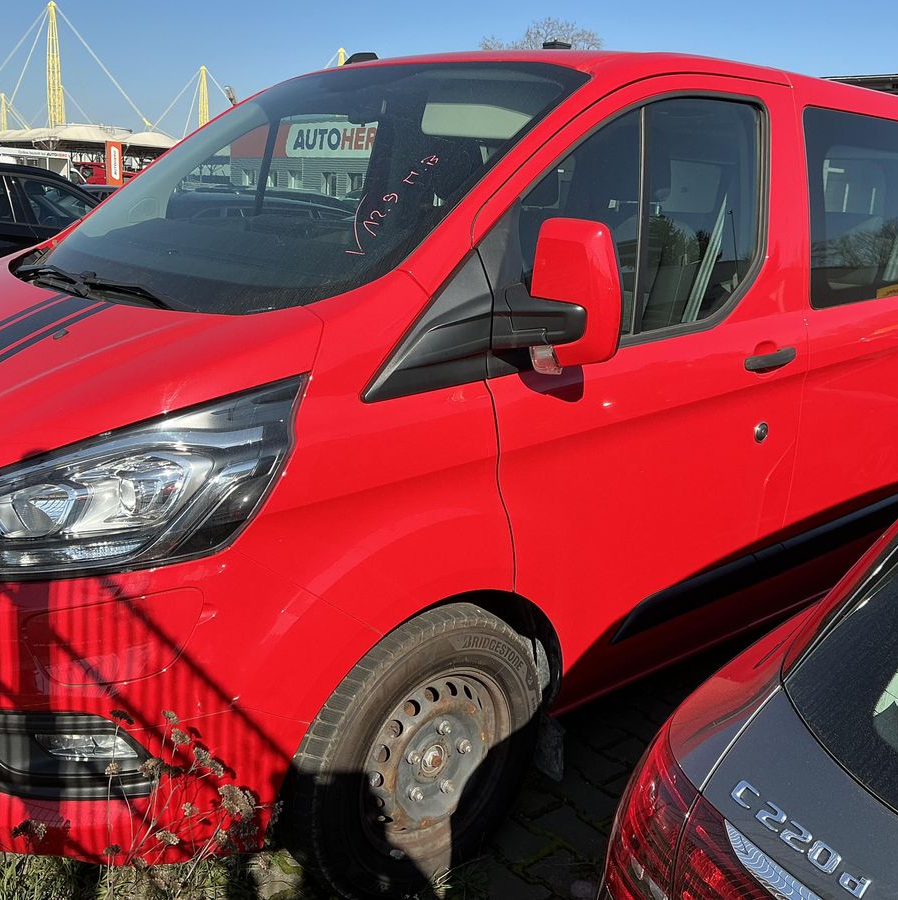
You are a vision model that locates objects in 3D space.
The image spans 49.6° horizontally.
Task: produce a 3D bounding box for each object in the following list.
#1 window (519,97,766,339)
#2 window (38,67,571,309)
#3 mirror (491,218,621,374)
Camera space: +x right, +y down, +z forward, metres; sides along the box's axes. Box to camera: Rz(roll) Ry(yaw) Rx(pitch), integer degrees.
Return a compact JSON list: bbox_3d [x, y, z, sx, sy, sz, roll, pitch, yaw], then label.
[{"bbox_3d":[0.505,-0.574,2.361,0.973,0.608,0.060,-10,7,-39],"label":"window"},{"bbox_3d":[-0.471,-0.733,2.602,1.520,0.130,1.126,18,58,45],"label":"window"},{"bbox_3d":[0.204,-0.303,1.923,0.170,0.305,0.235,-10,20,-41],"label":"mirror"}]

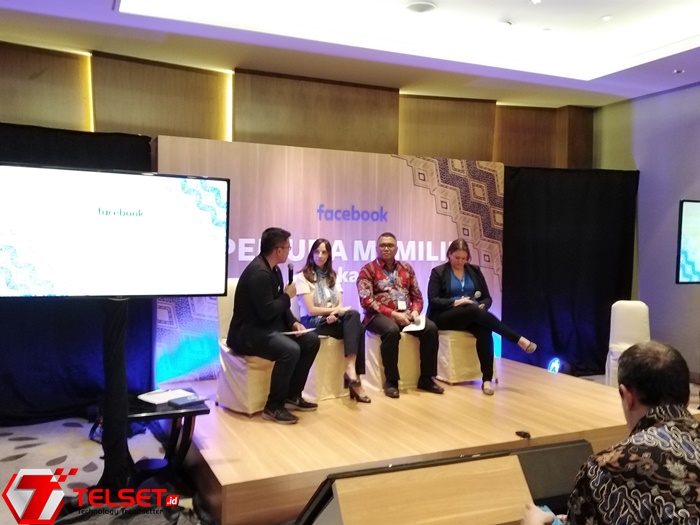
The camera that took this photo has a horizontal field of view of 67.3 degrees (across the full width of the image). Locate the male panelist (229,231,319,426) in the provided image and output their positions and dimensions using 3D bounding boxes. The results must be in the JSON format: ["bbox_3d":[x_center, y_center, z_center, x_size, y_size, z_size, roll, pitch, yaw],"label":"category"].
[{"bbox_3d":[-0.553,0.394,3.839,0.800,1.310,0.540,1,1,38],"label":"male panelist"}]

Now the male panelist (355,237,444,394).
[{"bbox_3d":[0.417,0.399,4.469,0.620,1.290,0.720,0,1,-18],"label":"male panelist"}]

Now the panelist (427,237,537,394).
[{"bbox_3d":[1.121,0.416,4.599,0.820,1.260,0.760,0,1,-10],"label":"panelist"}]

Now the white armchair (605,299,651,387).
[{"bbox_3d":[3.011,0.883,5.645,0.460,0.930,0.530,1,1,21],"label":"white armchair"}]

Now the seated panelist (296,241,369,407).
[{"bbox_3d":[-0.140,0.425,4.199,0.520,1.240,0.740,0,1,-25],"label":"seated panelist"}]

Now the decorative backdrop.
[{"bbox_3d":[-0.020,-0.023,5.149,3.510,2.100,0.180,0,1,-22],"label":"decorative backdrop"}]

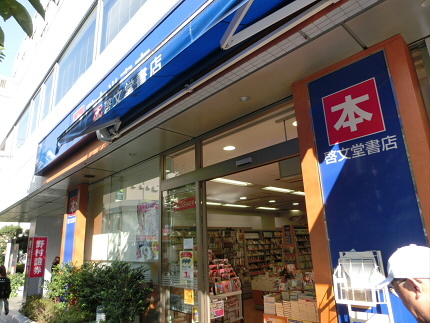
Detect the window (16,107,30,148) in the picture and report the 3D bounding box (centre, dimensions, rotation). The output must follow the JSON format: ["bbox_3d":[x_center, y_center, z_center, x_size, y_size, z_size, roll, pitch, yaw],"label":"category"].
[{"bbox_3d":[-6.760,-1.129,10.515,0.120,1.261,1.580,12,-21,-41],"label":"window"}]

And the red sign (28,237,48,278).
[{"bbox_3d":[-7.650,4.170,12.995,0.534,1.658,0.080,12,-21,-41],"label":"red sign"}]

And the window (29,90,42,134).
[{"bbox_3d":[-5.567,-1.497,9.272,0.120,1.305,0.812,12,-21,-41],"label":"window"}]

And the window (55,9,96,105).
[{"bbox_3d":[-3.281,-2.266,6.905,0.120,1.407,2.465,12,-21,-41],"label":"window"}]

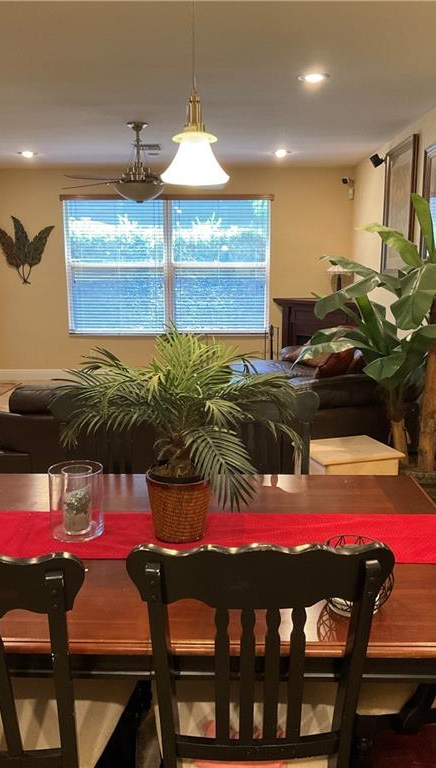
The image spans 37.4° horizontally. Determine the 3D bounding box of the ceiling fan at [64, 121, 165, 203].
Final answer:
[{"bbox_3d":[-0.673,-1.901,5.536,1.400,0.660,1.400,0,11,1],"label":"ceiling fan"}]

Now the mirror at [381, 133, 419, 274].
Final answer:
[{"bbox_3d":[1.674,-1.606,5.982,0.040,1.150,0.930,0,11,1],"label":"mirror"}]

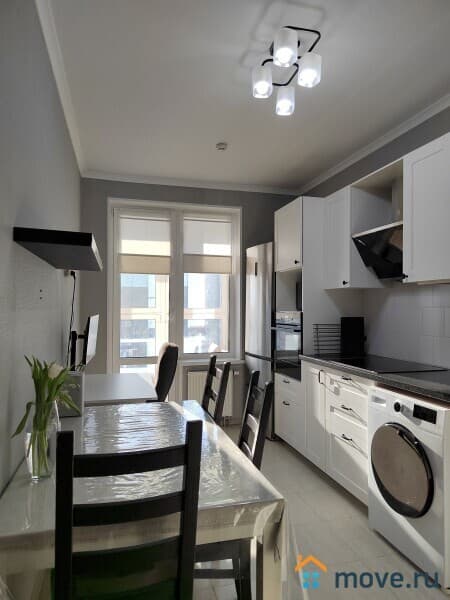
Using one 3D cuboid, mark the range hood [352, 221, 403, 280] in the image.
[{"bbox_3d":[1.222,-0.315,2.835,0.350,0.340,0.590,0,-1,-15],"label":"range hood"}]

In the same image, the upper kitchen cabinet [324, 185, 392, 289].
[{"bbox_3d":[1.100,-0.489,3.329,0.380,0.790,0.390,0,-1,-15],"label":"upper kitchen cabinet"}]

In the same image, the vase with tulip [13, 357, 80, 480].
[{"bbox_3d":[-0.635,0.408,1.426,0.230,0.420,0.200,0,-1,-15],"label":"vase with tulip"}]

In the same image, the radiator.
[{"bbox_3d":[-0.150,1.040,4.375,0.500,0.500,0.100,0,-1,-15],"label":"radiator"}]

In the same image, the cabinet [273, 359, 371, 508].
[{"bbox_3d":[0.992,0.908,3.278,0.600,0.820,1.560,0,-1,-15],"label":"cabinet"}]

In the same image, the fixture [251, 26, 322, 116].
[{"bbox_3d":[0.326,-1.263,2.185,0.320,0.250,0.570,0,-1,-15],"label":"fixture"}]

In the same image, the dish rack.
[{"bbox_3d":[0.889,0.340,3.344,0.300,0.260,0.170,0,-1,-15],"label":"dish rack"}]

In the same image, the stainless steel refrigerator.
[{"bbox_3d":[0.657,0.428,4.315,0.650,1.960,0.600,0,-1,-20],"label":"stainless steel refrigerator"}]

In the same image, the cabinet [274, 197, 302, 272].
[{"bbox_3d":[0.866,-0.580,3.775,0.600,0.600,0.600,0,-1,-15],"label":"cabinet"}]

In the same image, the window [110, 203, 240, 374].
[{"bbox_3d":[-0.522,-0.025,4.408,1.460,2.080,0.140,0,-1,-15],"label":"window"}]

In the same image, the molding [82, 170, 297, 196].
[{"bbox_3d":[-0.269,-1.305,4.439,2.480,0.090,0.080,0,-1,-15],"label":"molding"}]

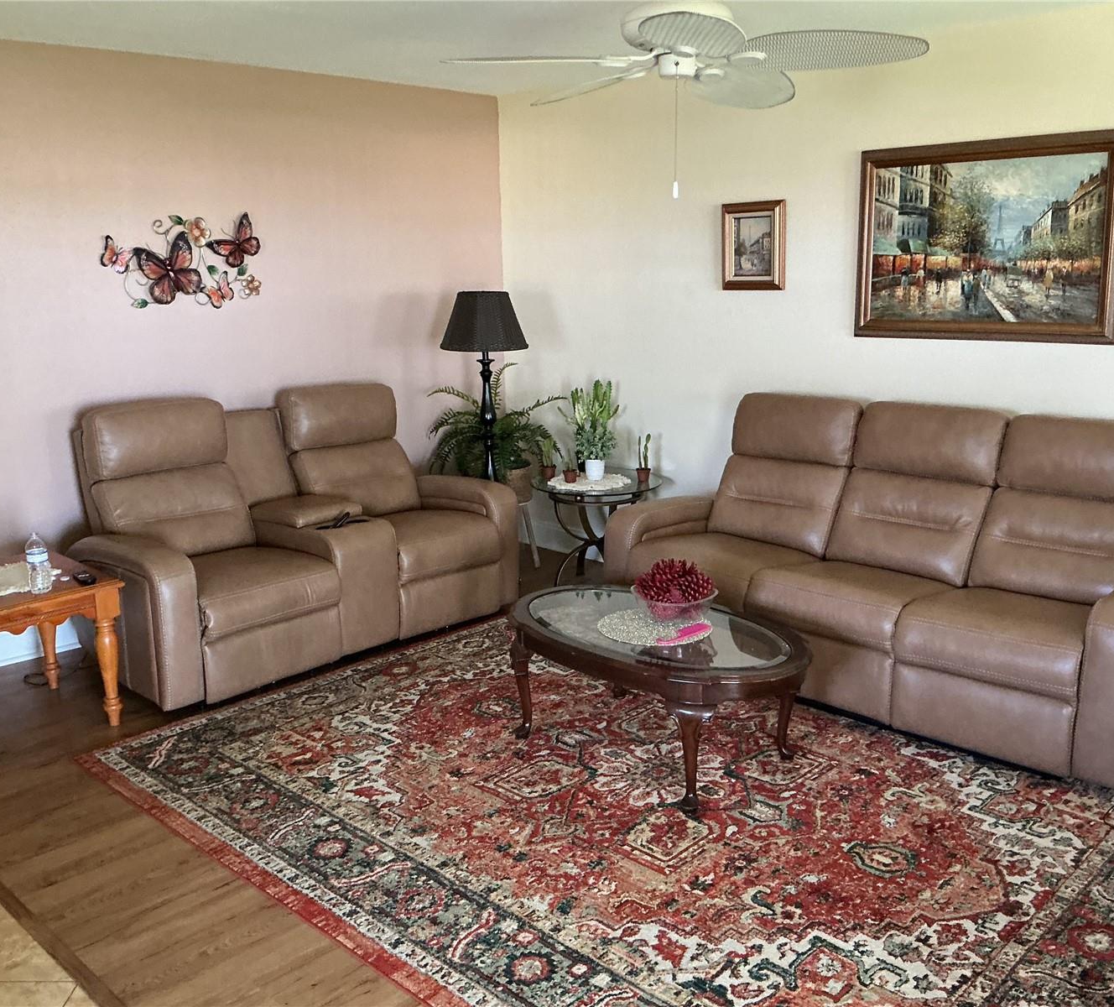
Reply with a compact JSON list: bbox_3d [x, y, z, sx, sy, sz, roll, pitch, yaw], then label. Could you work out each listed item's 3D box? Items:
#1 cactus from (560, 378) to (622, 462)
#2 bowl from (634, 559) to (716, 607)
[{"bbox_3d":[0.175,-0.404,5.509,0.270,0.409,0.250,11,17,44],"label":"cactus"},{"bbox_3d":[0.397,0.284,3.737,0.290,0.180,0.290,-1,12,0],"label":"bowl"}]

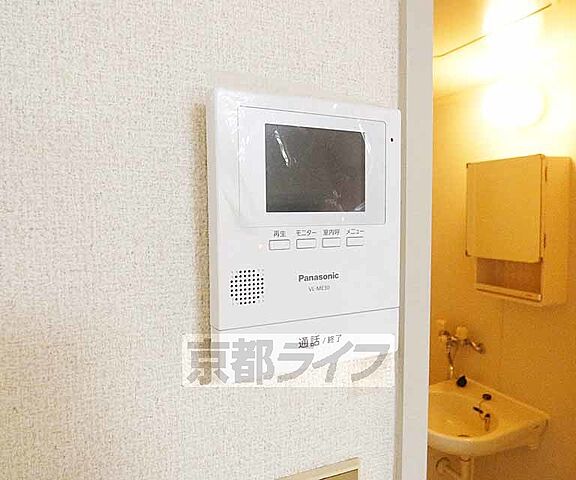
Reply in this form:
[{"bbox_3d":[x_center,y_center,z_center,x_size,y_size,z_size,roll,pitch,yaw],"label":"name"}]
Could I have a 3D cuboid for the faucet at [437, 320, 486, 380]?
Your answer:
[{"bbox_3d":[0.719,0.468,1.706,0.150,0.235,0.200,-2,4,-25],"label":"faucet"}]

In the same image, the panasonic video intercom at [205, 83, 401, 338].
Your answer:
[{"bbox_3d":[0.015,-0.004,0.262,0.129,0.166,0.023,-2,4,-24],"label":"panasonic video intercom"}]

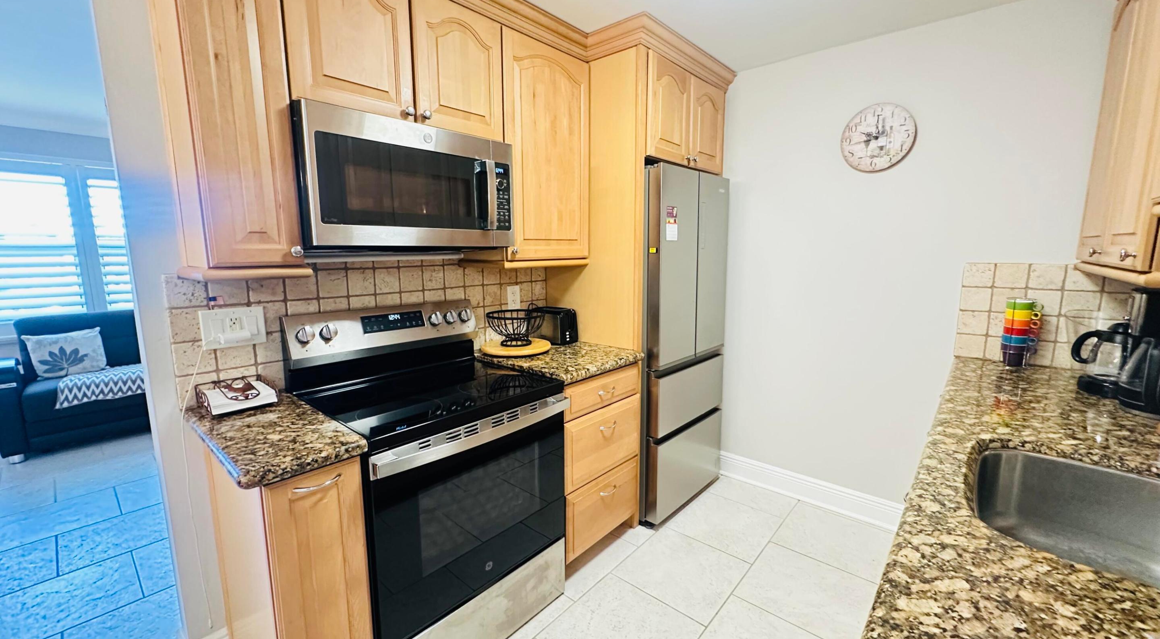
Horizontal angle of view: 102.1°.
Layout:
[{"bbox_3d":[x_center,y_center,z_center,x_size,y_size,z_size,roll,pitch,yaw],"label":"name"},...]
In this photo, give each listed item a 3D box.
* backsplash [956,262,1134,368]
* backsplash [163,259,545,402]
[{"bbox_3d":[1.956,-0.009,1.915,0.630,0.429,0.012,7,11,40],"label":"backsplash"},{"bbox_3d":[-0.708,-0.024,2.010,0.012,0.435,1.593,7,11,40],"label":"backsplash"}]

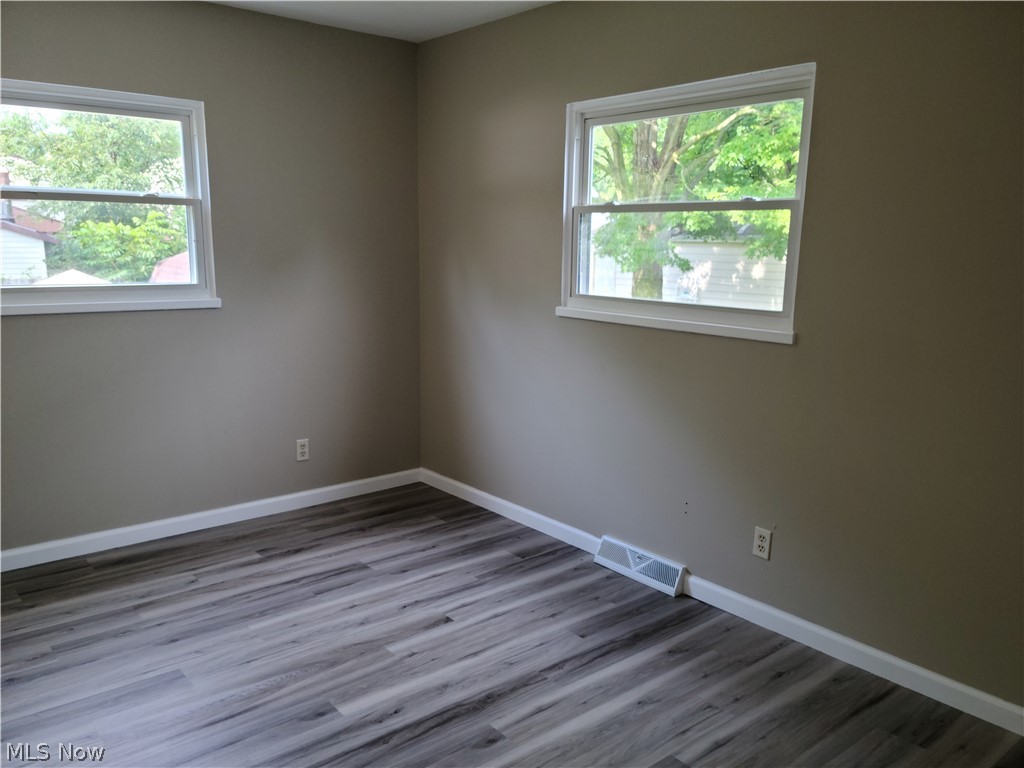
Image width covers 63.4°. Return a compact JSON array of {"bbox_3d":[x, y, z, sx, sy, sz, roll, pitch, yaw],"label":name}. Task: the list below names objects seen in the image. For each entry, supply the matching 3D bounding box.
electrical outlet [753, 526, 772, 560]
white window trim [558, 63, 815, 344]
[{"bbox_3d":[0.945,0.600,3.119,0.010,0.115,0.070,-8,13,-39],"label":"electrical outlet"},{"bbox_3d":[0.639,-0.695,3.315,0.100,0.942,1.237,-8,13,-39],"label":"white window trim"}]

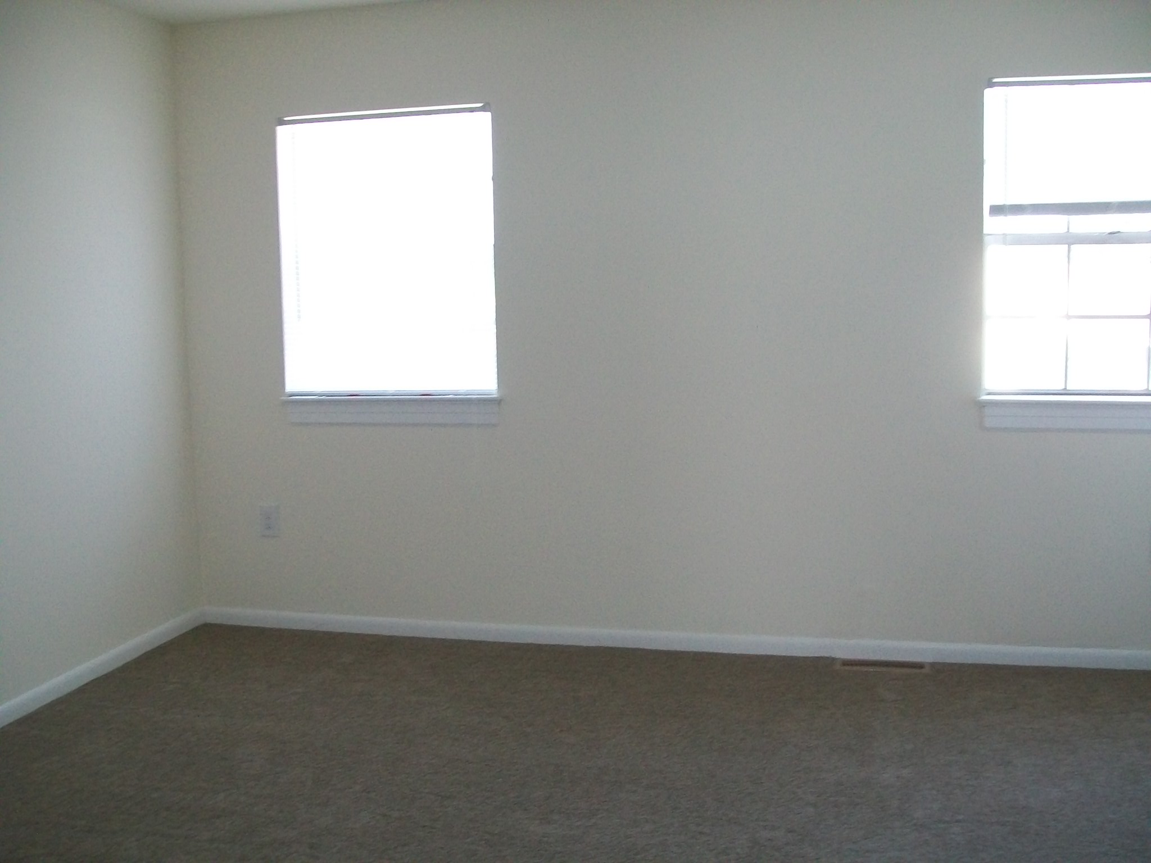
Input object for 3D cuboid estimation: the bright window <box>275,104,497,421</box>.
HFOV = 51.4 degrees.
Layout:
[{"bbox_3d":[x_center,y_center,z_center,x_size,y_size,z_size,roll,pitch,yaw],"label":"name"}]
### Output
[{"bbox_3d":[-0.711,-0.633,4.541,0.880,1.170,0.110,1,6,13],"label":"bright window"}]

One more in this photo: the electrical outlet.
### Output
[{"bbox_3d":[-1.215,0.357,4.764,0.076,0.123,0.010,1,6,13],"label":"electrical outlet"}]

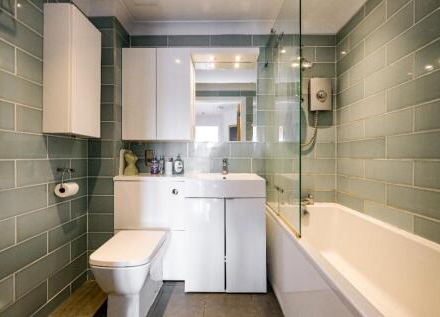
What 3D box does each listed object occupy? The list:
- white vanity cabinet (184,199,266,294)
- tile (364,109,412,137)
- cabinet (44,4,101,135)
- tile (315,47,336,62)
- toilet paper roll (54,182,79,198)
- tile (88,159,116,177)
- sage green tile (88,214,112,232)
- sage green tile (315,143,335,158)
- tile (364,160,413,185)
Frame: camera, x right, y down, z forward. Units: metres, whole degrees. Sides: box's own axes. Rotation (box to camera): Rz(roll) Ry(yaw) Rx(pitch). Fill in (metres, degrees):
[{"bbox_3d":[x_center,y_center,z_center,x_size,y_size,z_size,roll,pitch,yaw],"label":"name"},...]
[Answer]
[{"bbox_3d":[0.047,0.641,1.681,0.604,0.709,0.421,0,0,0],"label":"white vanity cabinet"},{"bbox_3d":[1.107,-0.220,1.320,0.010,0.150,0.390,0,0,0],"label":"tile"},{"bbox_3d":[-1.011,-0.563,1.385,0.171,0.808,0.312,0,0,0],"label":"cabinet"},{"bbox_3d":[1.006,-0.981,1.882,0.190,0.150,0.010,0,0,0],"label":"tile"},{"bbox_3d":[-1.028,0.210,1.345,0.100,0.100,0.100,0,0,0],"label":"toilet paper roll"},{"bbox_3d":[-0.972,0.077,1.632,0.213,0.150,0.010,0,0,0],"label":"tile"},{"bbox_3d":[-0.972,0.534,1.632,0.213,0.150,0.010,0,0,0],"label":"sage green tile"},{"bbox_3d":[1.006,-0.067,1.882,0.190,0.150,0.010,0,0,0],"label":"sage green tile"},{"bbox_3d":[1.107,0.085,1.313,0.010,0.150,0.400,0,0,0],"label":"tile"}]

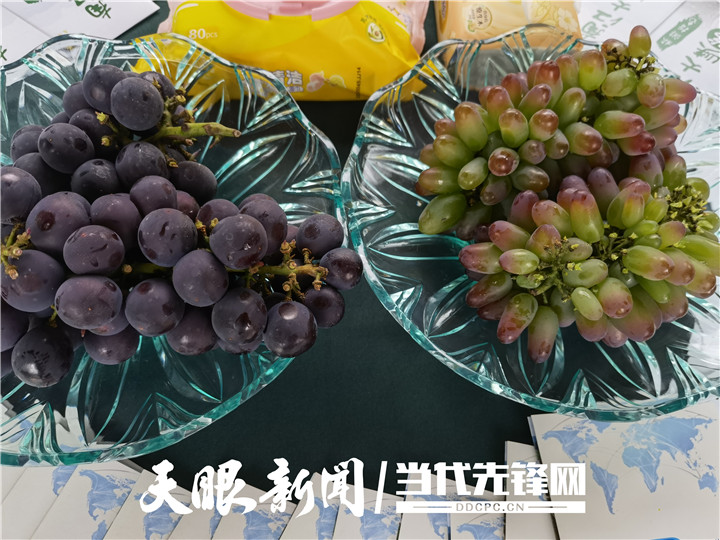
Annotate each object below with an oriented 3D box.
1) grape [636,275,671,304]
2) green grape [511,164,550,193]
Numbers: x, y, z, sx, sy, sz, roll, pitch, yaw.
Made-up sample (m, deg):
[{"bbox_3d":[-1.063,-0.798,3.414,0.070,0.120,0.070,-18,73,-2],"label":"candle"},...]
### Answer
[{"bbox_3d":[0.163,0.009,0.313,0.013,0.013,0.025,-42,72,0],"label":"grape"},{"bbox_3d":[0.113,-0.060,0.372,0.029,0.017,0.017,19,90,30],"label":"green grape"}]

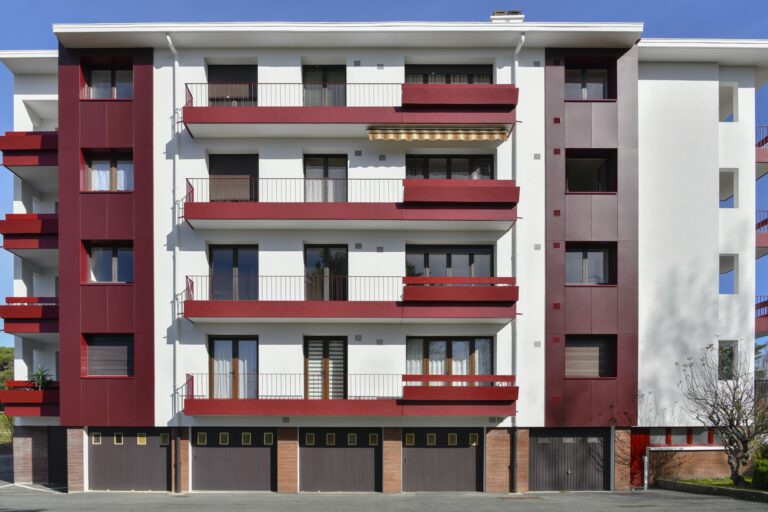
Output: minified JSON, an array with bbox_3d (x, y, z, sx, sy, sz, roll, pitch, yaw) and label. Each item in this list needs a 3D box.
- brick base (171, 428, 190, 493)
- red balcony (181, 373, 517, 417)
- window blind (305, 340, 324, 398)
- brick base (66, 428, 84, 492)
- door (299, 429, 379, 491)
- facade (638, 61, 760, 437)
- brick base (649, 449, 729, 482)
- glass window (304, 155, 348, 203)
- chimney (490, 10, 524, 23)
[{"bbox_3d":[-6.218,6.241,18.475,0.611,1.971,0.450,0,0,0],"label":"brick base"},{"bbox_3d":[-0.967,3.899,17.250,9.420,1.220,1.200,0,0,0],"label":"red balcony"},{"bbox_3d":[-2.093,3.448,18.050,0.589,1.850,0.070,0,0,0],"label":"window blind"},{"bbox_3d":[-9.212,6.111,17.850,0.523,1.942,0.380,0,0,0],"label":"brick base"},{"bbox_3d":[-1.309,6.182,18.100,2.480,1.960,0.100,0,0,0],"label":"door"},{"bbox_3d":[9.903,-0.399,19.050,3.750,11.600,0.400,0,0,0],"label":"facade"},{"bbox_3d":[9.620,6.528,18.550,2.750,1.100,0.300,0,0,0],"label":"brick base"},{"bbox_3d":[-1.738,-2.142,18.050,1.330,1.850,0.150,0,0,0],"label":"glass window"},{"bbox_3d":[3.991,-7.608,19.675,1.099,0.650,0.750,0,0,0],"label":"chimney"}]

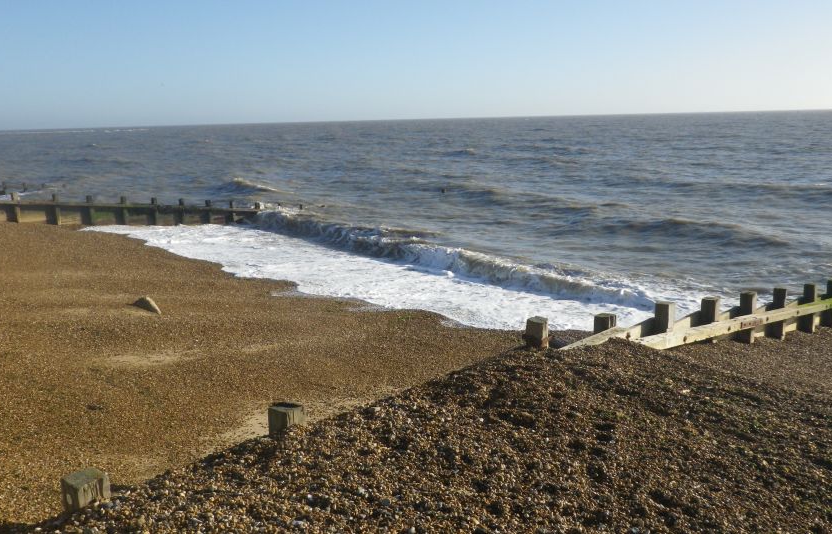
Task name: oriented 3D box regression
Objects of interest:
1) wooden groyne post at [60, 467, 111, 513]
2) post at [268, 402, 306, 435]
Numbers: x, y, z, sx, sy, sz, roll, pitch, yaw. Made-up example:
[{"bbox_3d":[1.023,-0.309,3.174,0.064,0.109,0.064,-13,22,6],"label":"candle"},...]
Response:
[{"bbox_3d":[-2.557,1.750,5.482,0.250,0.235,0.235,8,15,38],"label":"wooden groyne post"},{"bbox_3d":[-1.246,1.470,6.821,0.235,0.245,0.225,7,14,35],"label":"post"}]

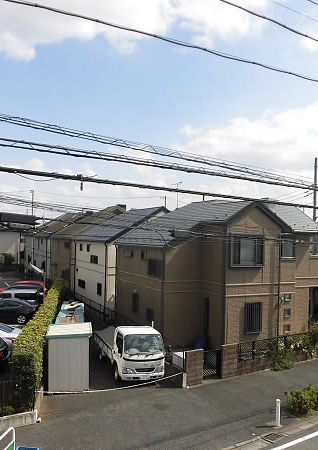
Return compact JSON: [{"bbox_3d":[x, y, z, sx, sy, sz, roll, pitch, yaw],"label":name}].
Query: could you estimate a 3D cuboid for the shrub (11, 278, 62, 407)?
[{"bbox_3d":[-6.012,5.082,22.988,0.850,1.700,20.000,1,-1,-10],"label":"shrub"}]

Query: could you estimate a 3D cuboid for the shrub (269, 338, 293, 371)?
[{"bbox_3d":[5.242,5.513,17.944,0.950,1.280,0.720,2,-2,-32],"label":"shrub"}]

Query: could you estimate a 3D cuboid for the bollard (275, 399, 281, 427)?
[{"bbox_3d":[3.710,5.817,12.907,0.120,0.830,0.120,1,-1,-30],"label":"bollard"}]

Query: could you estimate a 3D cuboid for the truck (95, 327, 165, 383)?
[{"bbox_3d":[-1.486,5.298,18.417,1.700,1.980,4.660,1,-1,-21],"label":"truck"}]

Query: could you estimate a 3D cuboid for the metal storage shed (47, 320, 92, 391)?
[{"bbox_3d":[-3.376,4.947,15.715,1.550,2.020,2.000,1,-2,-12],"label":"metal storage shed"}]

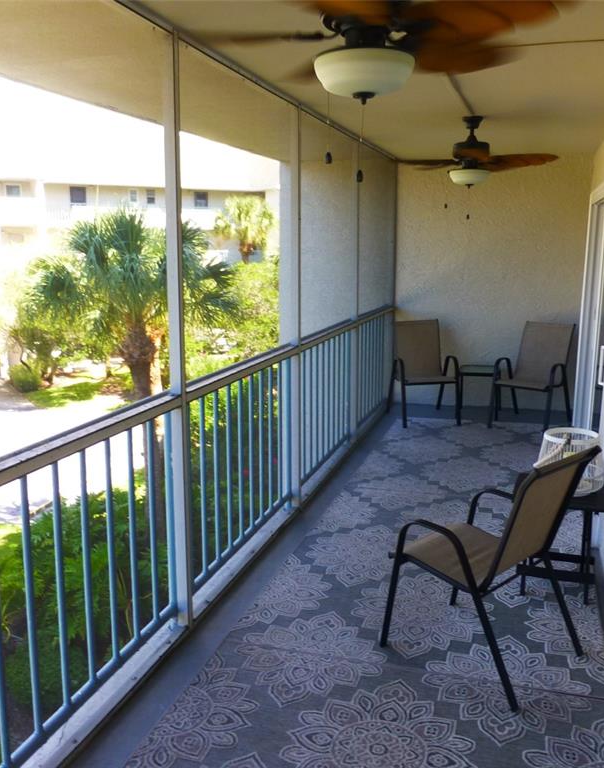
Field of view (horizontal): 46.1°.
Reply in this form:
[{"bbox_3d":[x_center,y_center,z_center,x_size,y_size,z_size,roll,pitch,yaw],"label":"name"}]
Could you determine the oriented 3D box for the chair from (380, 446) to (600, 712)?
[{"bbox_3d":[0.752,0.657,2.880,0.560,0.930,0.680,-10,15,-43],"label":"chair"}]

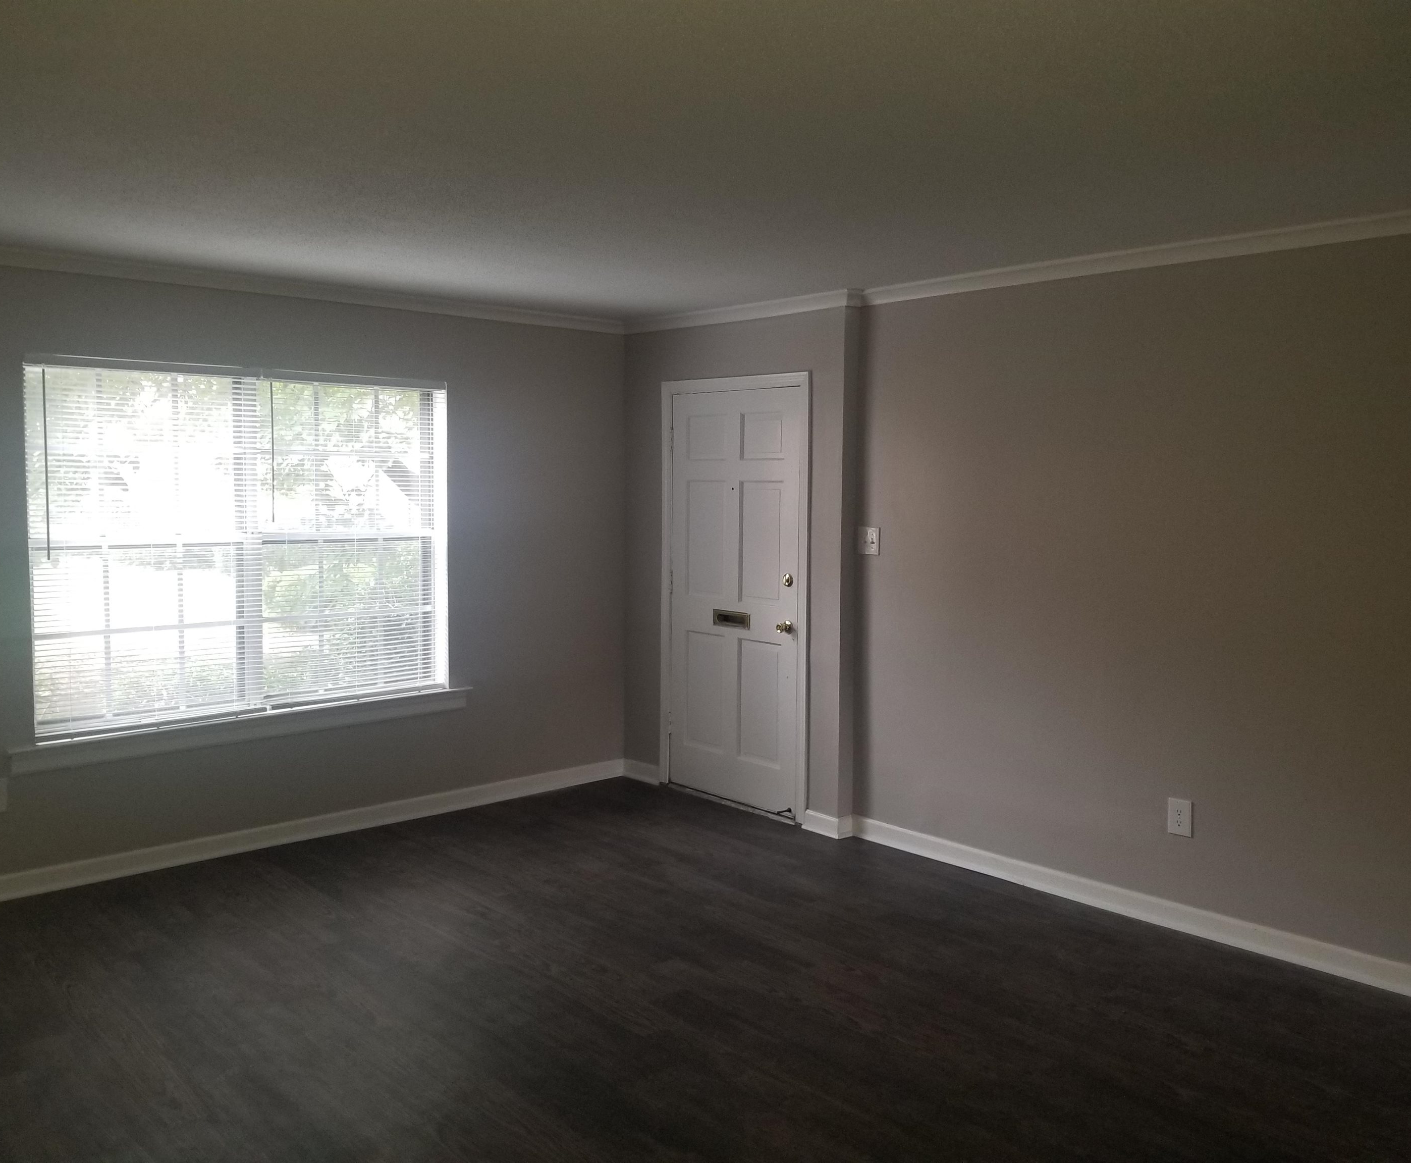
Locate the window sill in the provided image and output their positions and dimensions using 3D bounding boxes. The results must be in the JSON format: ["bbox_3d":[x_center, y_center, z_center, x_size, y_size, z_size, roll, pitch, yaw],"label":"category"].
[{"bbox_3d":[-1.905,0.624,5.063,1.972,0.104,0.110,-4,7,-41],"label":"window sill"}]

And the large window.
[{"bbox_3d":[-1.927,-0.166,5.024,1.769,1.460,0.110,-4,7,-41],"label":"large window"}]

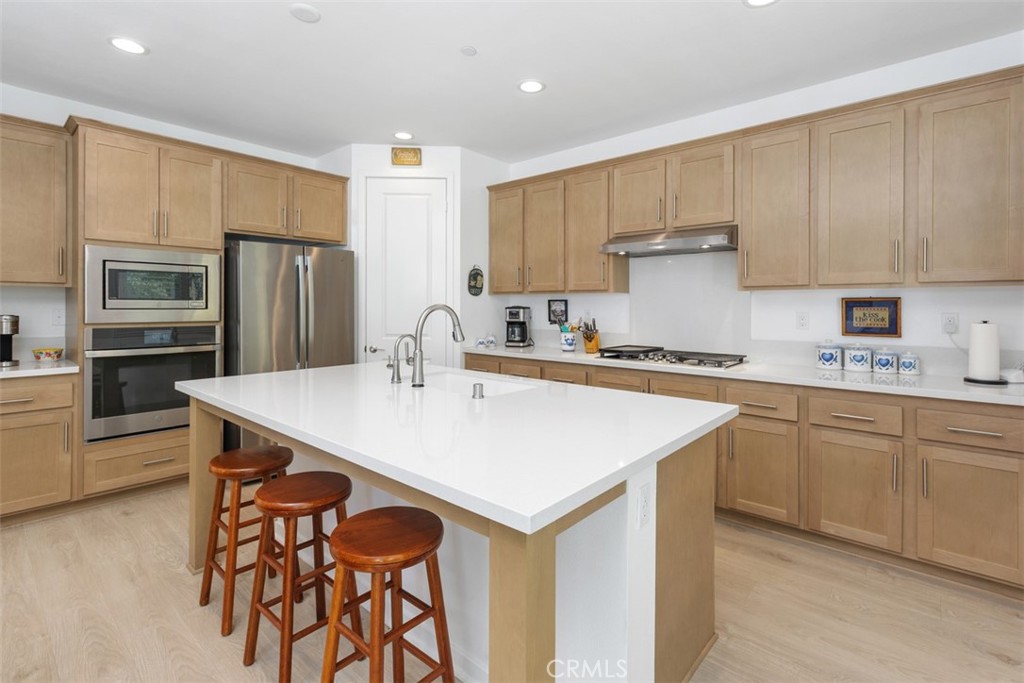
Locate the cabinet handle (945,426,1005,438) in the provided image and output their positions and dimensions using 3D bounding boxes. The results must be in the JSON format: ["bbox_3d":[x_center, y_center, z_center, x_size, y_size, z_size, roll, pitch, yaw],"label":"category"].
[{"bbox_3d":[2.160,0.422,2.128,0.184,0.014,0.035,3,4,41],"label":"cabinet handle"}]

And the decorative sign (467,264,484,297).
[{"bbox_3d":[-0.337,-0.581,4.407,0.015,0.291,0.213,3,4,41],"label":"decorative sign"}]

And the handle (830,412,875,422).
[{"bbox_3d":[1.672,0.370,2.235,0.169,0.013,0.033,2,4,40],"label":"handle"}]

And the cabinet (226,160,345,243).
[{"bbox_3d":[-2.030,-1.163,3.994,0.420,0.526,0.945,3,4,41],"label":"cabinet"}]

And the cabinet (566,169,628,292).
[{"bbox_3d":[0.706,-0.878,3.735,0.433,0.972,0.330,2,3,40],"label":"cabinet"}]

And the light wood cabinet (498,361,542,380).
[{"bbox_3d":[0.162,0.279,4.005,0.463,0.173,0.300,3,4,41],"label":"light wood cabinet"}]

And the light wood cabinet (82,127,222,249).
[{"bbox_3d":[-2.633,-1.034,3.335,0.420,0.696,0.777,3,4,41],"label":"light wood cabinet"}]

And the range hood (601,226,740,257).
[{"bbox_3d":[1.143,-0.705,3.255,0.915,0.131,0.508,2,4,40],"label":"range hood"}]

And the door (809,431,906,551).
[{"bbox_3d":[1.728,0.739,2.302,0.376,0.536,0.028,2,3,40],"label":"door"}]

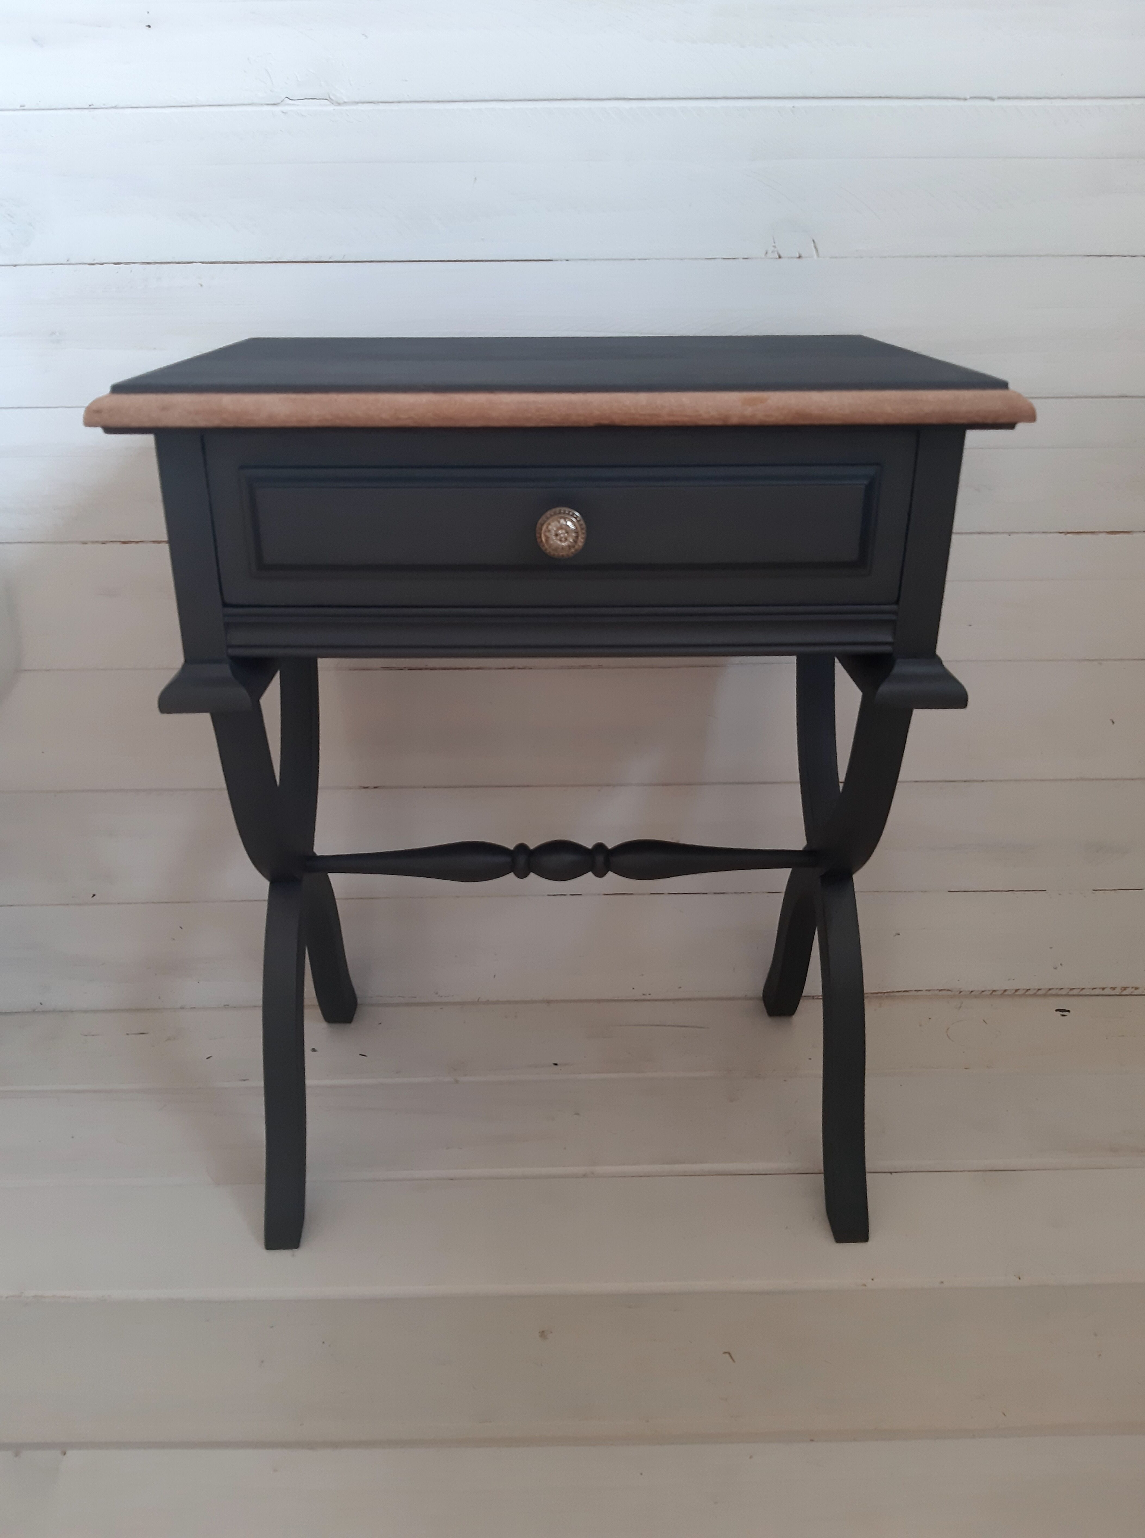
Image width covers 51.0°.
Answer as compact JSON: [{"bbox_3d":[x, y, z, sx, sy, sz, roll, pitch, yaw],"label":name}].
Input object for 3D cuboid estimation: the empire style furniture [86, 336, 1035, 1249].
[{"bbox_3d":[-0.008,0.015,0.978,0.540,0.668,0.374,-1,24,-1],"label":"empire style furniture"}]

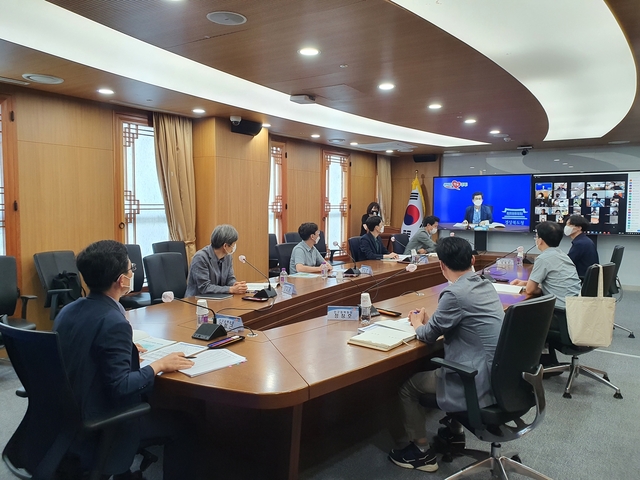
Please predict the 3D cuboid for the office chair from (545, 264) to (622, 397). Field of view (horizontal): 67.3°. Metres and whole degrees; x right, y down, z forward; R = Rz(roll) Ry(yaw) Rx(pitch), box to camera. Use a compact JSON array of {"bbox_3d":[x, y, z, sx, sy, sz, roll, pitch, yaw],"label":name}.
[{"bbox_3d":[2.100,0.694,3.942,0.650,1.010,0.670,-3,5,-37],"label":"office chair"}]

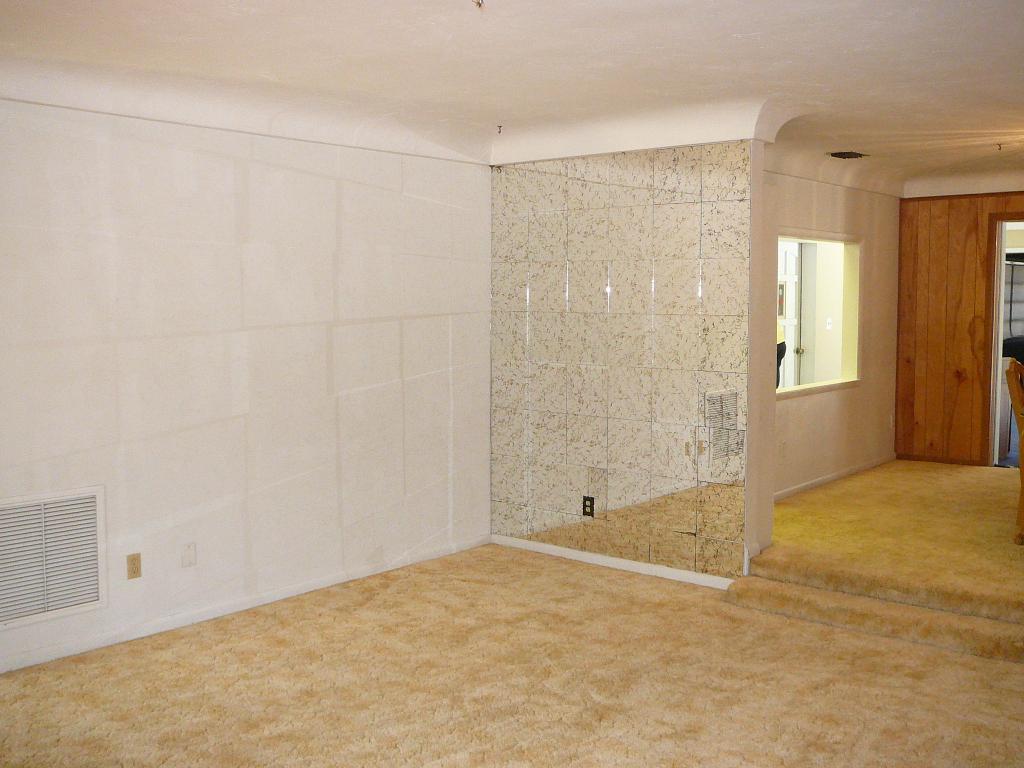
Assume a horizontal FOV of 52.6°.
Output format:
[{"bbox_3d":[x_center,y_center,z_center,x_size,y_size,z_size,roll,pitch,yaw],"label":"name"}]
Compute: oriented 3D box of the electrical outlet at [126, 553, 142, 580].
[{"bbox_3d":[-1.763,0.856,4.844,0.009,0.115,0.072,4,6,41],"label":"electrical outlet"}]

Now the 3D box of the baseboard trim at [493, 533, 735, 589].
[{"bbox_3d":[0.522,1.052,6.182,1.750,0.068,0.020,4,6,41],"label":"baseboard trim"}]

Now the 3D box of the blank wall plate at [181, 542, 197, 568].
[{"bbox_3d":[-1.582,0.845,5.080,0.008,0.113,0.072,4,6,40],"label":"blank wall plate"}]

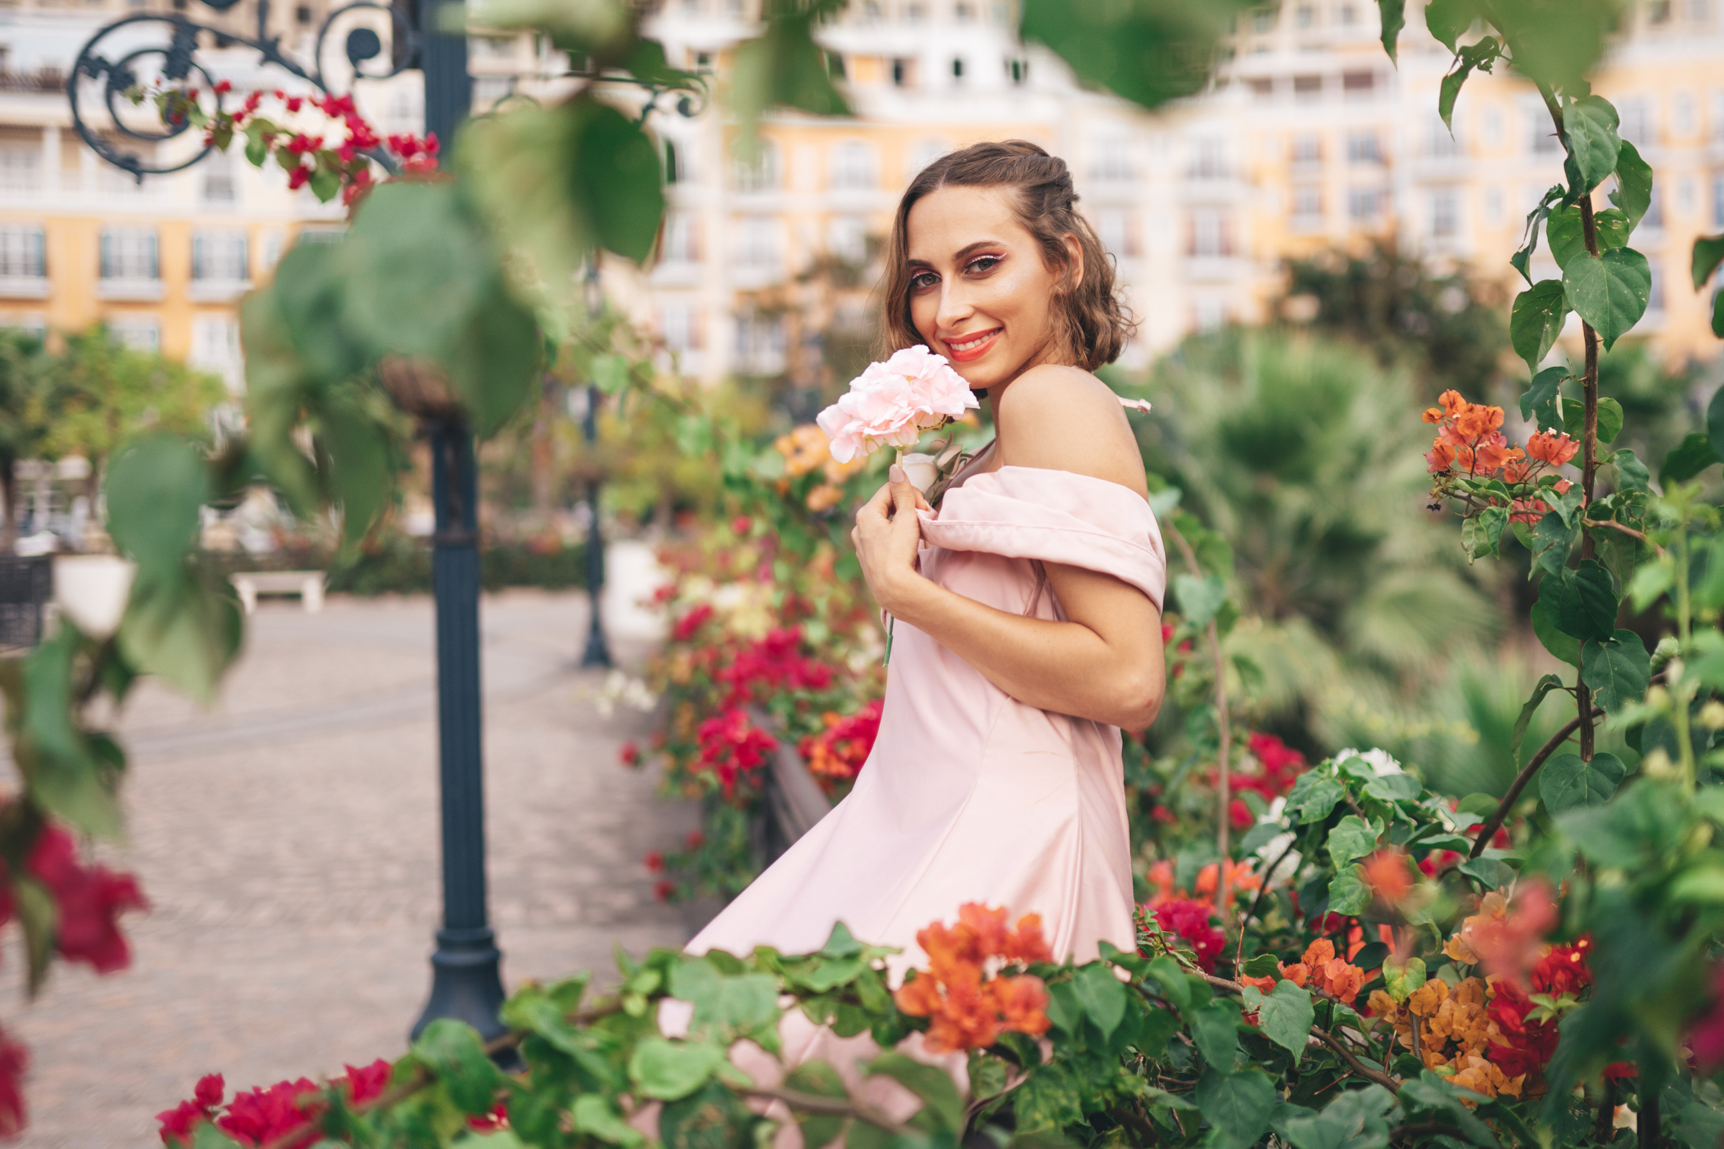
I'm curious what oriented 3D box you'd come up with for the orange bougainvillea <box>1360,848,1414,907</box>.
[{"bbox_3d":[0.219,0.126,0.700,0.025,0.026,0.024,0,2,17],"label":"orange bougainvillea"}]

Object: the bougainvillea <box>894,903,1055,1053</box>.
[{"bbox_3d":[0.075,0.272,1.130,0.105,0.100,0.090,-1,2,0],"label":"bougainvillea"}]

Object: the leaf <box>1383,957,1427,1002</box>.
[{"bbox_3d":[0.467,0.349,1.440,0.040,0.040,0.011,-1,-6,6],"label":"leaf"}]

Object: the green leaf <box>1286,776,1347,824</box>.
[{"bbox_3d":[0.406,0.202,1.500,0.054,0.045,0.035,1,3,17],"label":"green leaf"}]

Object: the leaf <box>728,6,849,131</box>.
[{"bbox_3d":[-0.038,-0.260,0.860,0.060,0.064,0.030,-1,2,-2],"label":"leaf"}]

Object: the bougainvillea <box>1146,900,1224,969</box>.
[{"bbox_3d":[0.332,0.369,1.720,0.085,0.077,0.075,0,3,0],"label":"bougainvillea"}]

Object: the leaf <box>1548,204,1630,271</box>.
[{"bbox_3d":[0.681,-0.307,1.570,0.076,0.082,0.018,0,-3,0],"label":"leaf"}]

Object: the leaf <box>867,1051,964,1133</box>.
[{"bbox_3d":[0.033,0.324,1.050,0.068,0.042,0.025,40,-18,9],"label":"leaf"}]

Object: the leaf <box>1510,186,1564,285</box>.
[{"bbox_3d":[0.624,-0.313,1.550,0.035,0.093,0.040,20,-4,-44],"label":"leaf"}]

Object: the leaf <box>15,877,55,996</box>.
[{"bbox_3d":[-0.370,0.162,0.750,0.020,0.053,0.022,-5,-4,41],"label":"leaf"}]

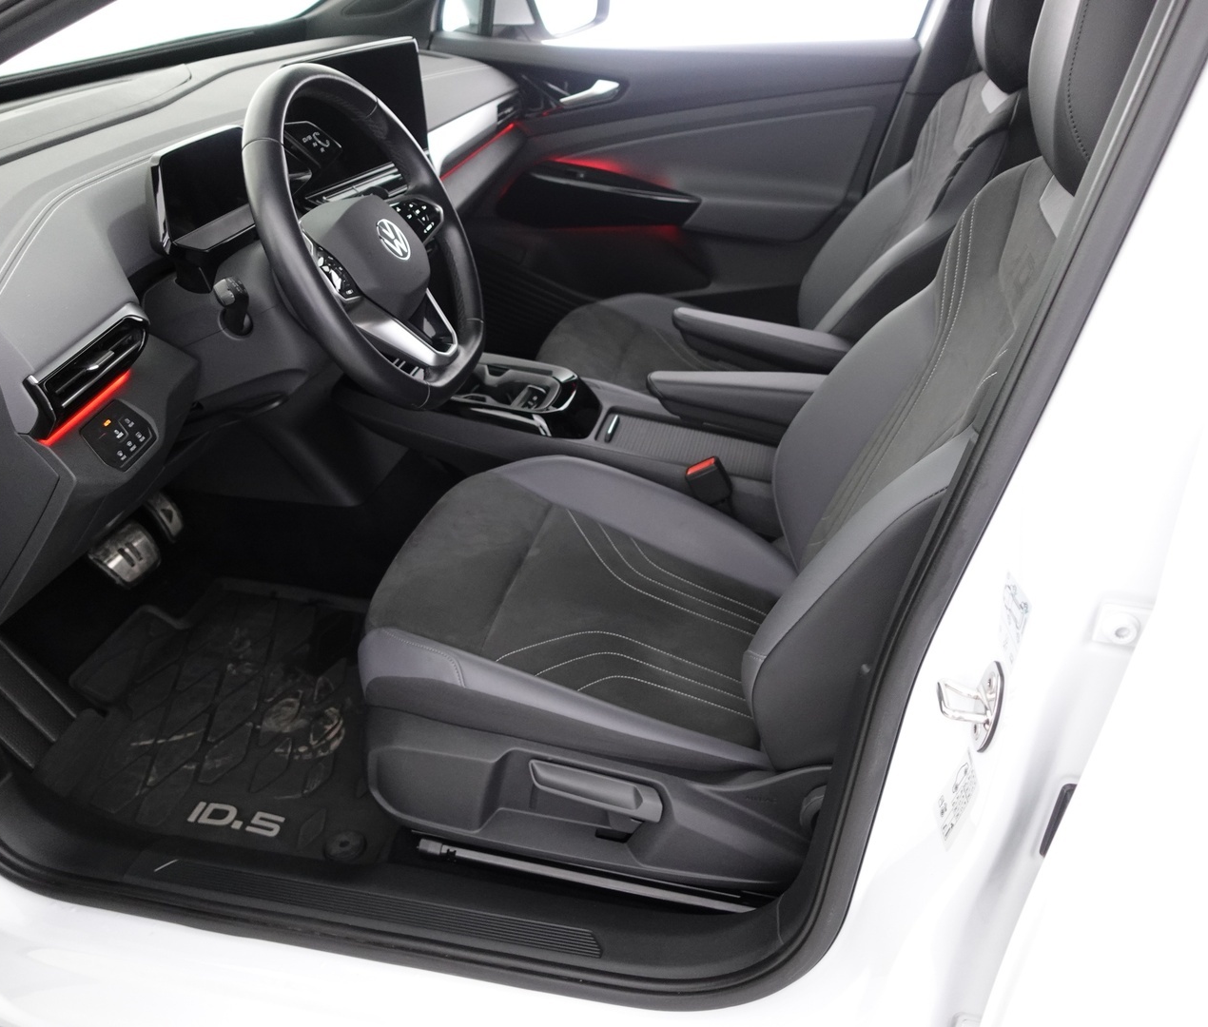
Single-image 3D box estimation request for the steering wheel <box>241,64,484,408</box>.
[{"bbox_3d":[-0.254,-0.291,1.099,0.085,0.362,0.371,-17,25,23],"label":"steering wheel"}]

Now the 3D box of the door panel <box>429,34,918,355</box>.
[{"bbox_3d":[0.108,-0.631,2.093,0.950,0.630,0.130,6,32,11],"label":"door panel"}]

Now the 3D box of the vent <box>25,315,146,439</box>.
[{"bbox_3d":[-0.472,-0.125,0.943,0.048,0.064,0.168,2,31,5],"label":"vent"}]

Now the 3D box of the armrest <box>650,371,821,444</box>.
[{"bbox_3d":[0.211,-0.141,1.371,0.320,0.085,0.060,2,31,13],"label":"armrest"}]

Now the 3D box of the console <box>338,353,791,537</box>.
[{"bbox_3d":[-0.032,-0.118,1.584,0.760,0.200,0.220,9,32,9],"label":"console"}]

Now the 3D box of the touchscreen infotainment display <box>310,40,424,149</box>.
[{"bbox_3d":[-0.338,-0.546,1.405,0.025,0.165,0.290,9,32,22],"label":"touchscreen infotainment display"}]

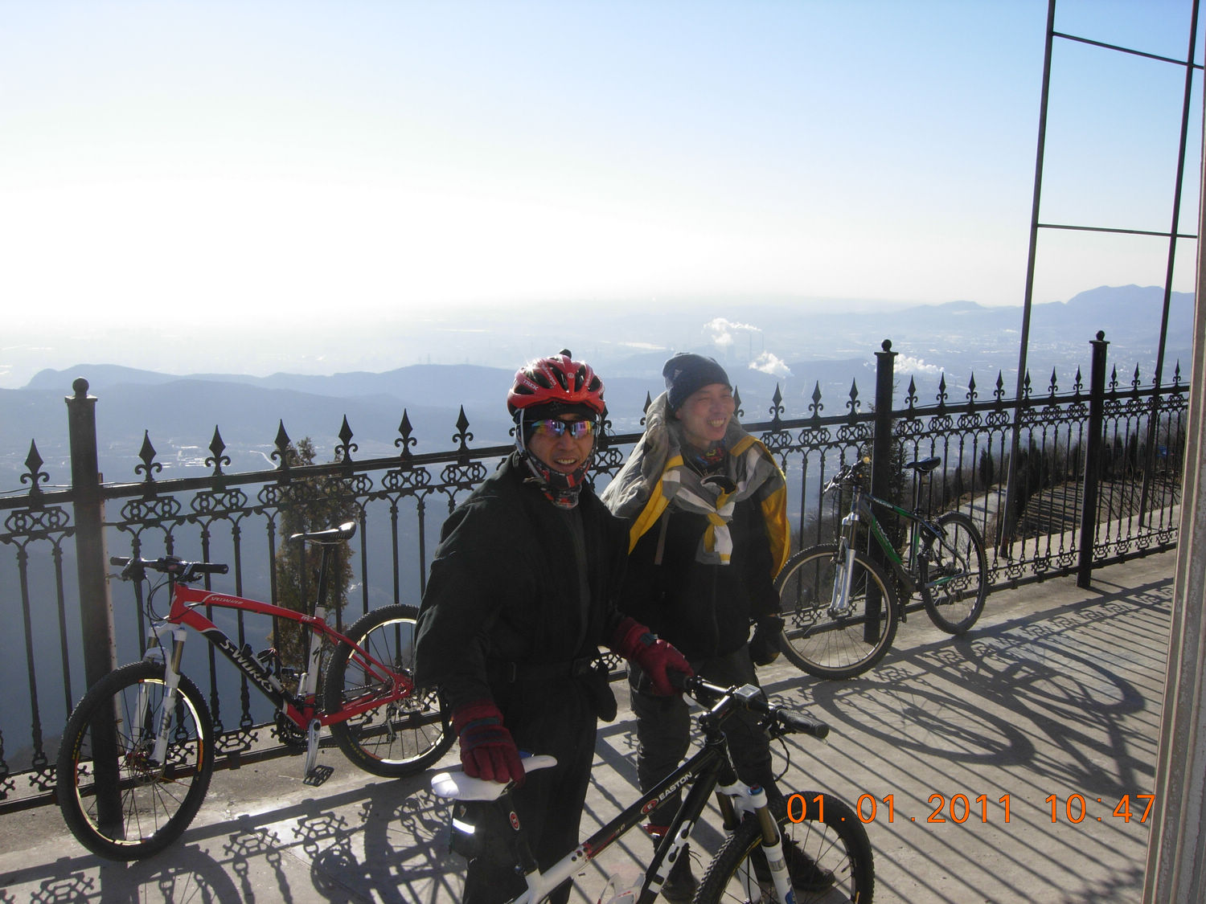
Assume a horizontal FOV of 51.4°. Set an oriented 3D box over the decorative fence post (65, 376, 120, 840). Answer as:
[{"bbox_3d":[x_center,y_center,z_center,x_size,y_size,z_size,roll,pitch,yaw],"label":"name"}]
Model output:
[{"bbox_3d":[-1.775,0.547,4.383,0.088,1.632,0.088,-6,11,-36],"label":"decorative fence post"}]

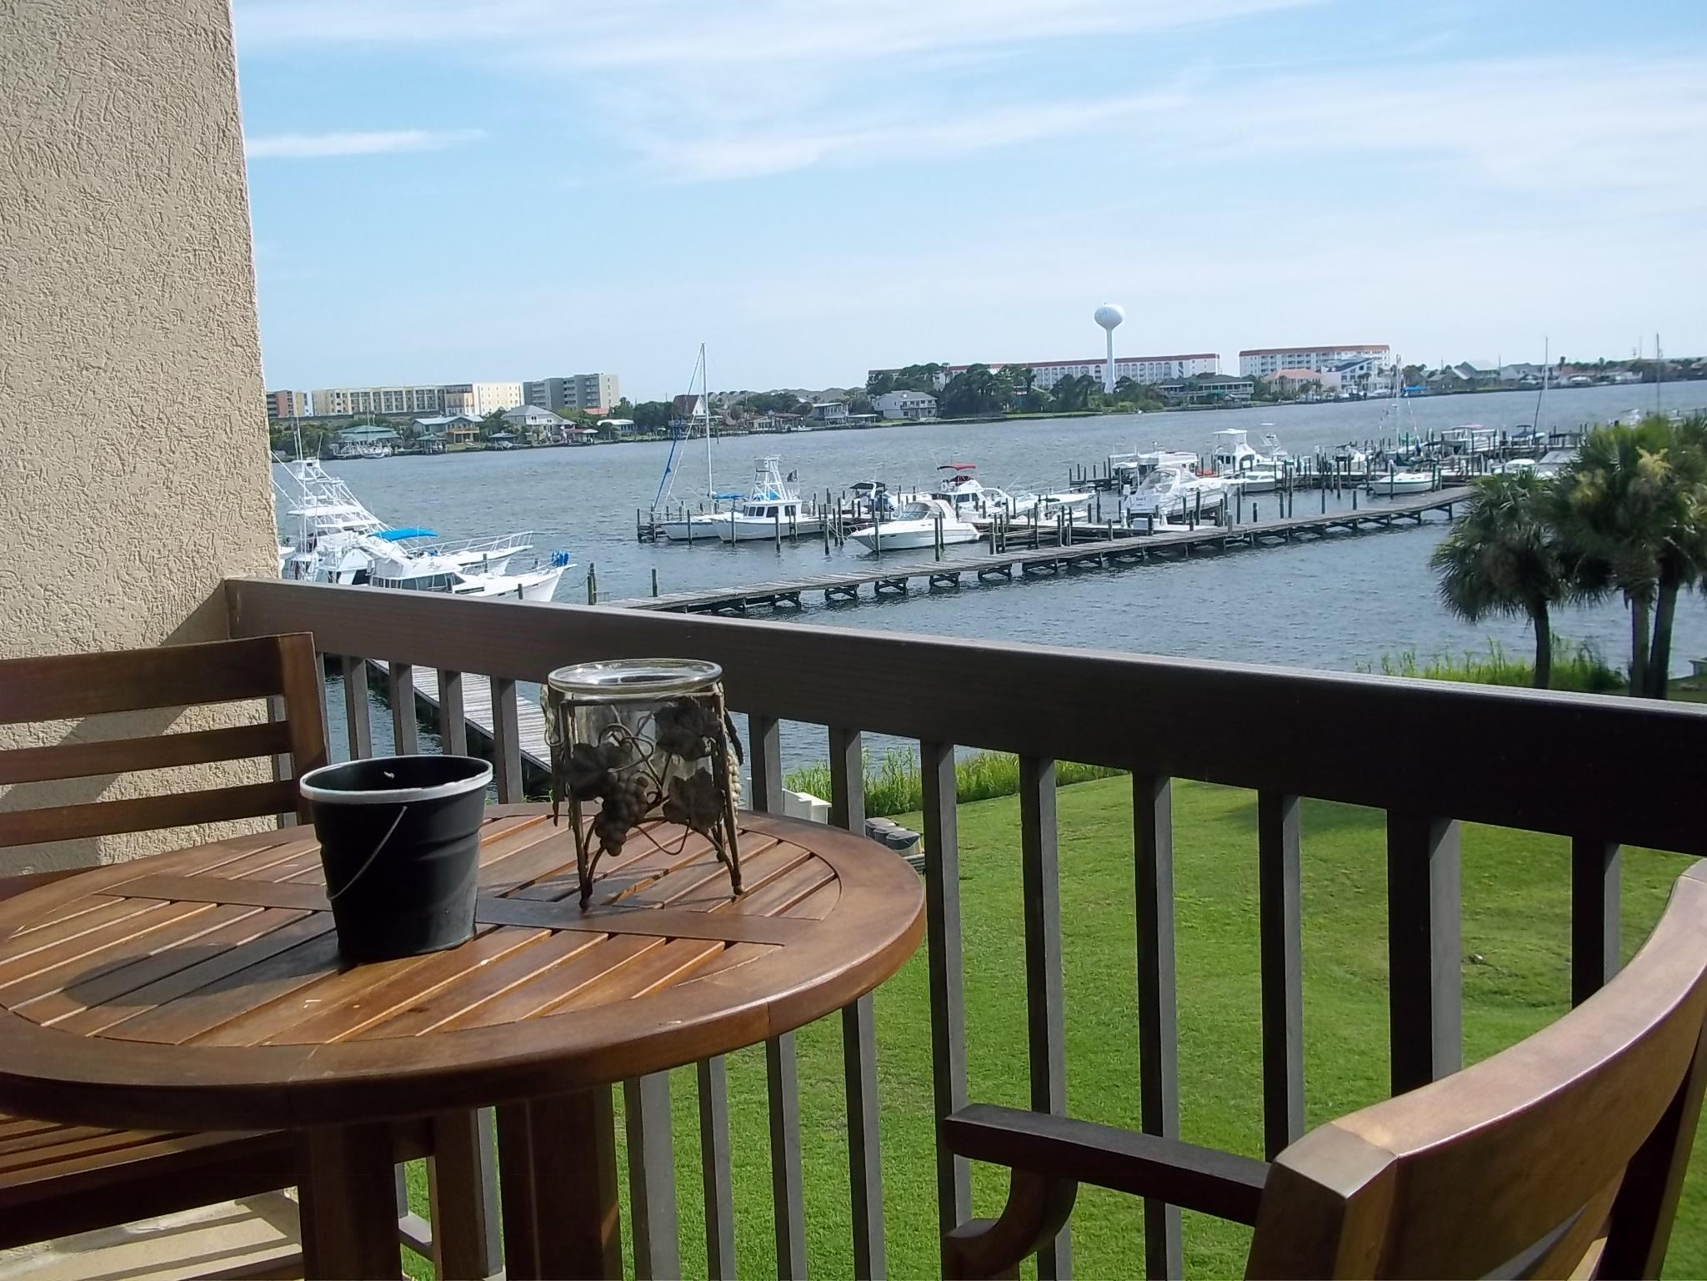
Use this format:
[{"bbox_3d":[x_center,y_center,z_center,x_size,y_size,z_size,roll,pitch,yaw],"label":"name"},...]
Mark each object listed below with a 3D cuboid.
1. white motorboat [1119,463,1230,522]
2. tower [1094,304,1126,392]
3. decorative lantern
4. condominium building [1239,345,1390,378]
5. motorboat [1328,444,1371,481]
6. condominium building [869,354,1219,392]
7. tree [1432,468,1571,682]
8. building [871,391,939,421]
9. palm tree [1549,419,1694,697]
[{"bbox_3d":[19.913,-9.303,108.861,8.500,3.200,2.800,-10,11,-44],"label":"white motorboat"},{"bbox_3d":[105.649,-118.787,731.358,12.100,40.700,12.100,-3,8,0],"label":"tower"},{"bbox_3d":[-0.239,0.158,2.018,0.208,0.242,0.205,-4,8,-12],"label":"decorative lantern"},{"bbox_3d":[189.692,-111.342,730.877,61.000,17.500,18.000,-4,8,-12],"label":"condominium building"},{"bbox_3d":[38.570,-13.669,137.653,2.400,2.900,5.800,3,10,38],"label":"motorboat"},{"bbox_3d":[91.275,-123.624,849.687,168.000,18.500,20.000,-3,8,-1],"label":"condominium building"},{"bbox_3d":[13.472,-0.963,36.787,3.000,4.900,3.000,0,8,20],"label":"tree"},{"bbox_3d":[14.565,-64.697,490.858,13.500,8.600,11.000,-10,10,-42],"label":"building"},{"bbox_3d":[15.473,-1.419,35.729,2.900,5.800,2.900,1,8,23],"label":"palm tree"}]

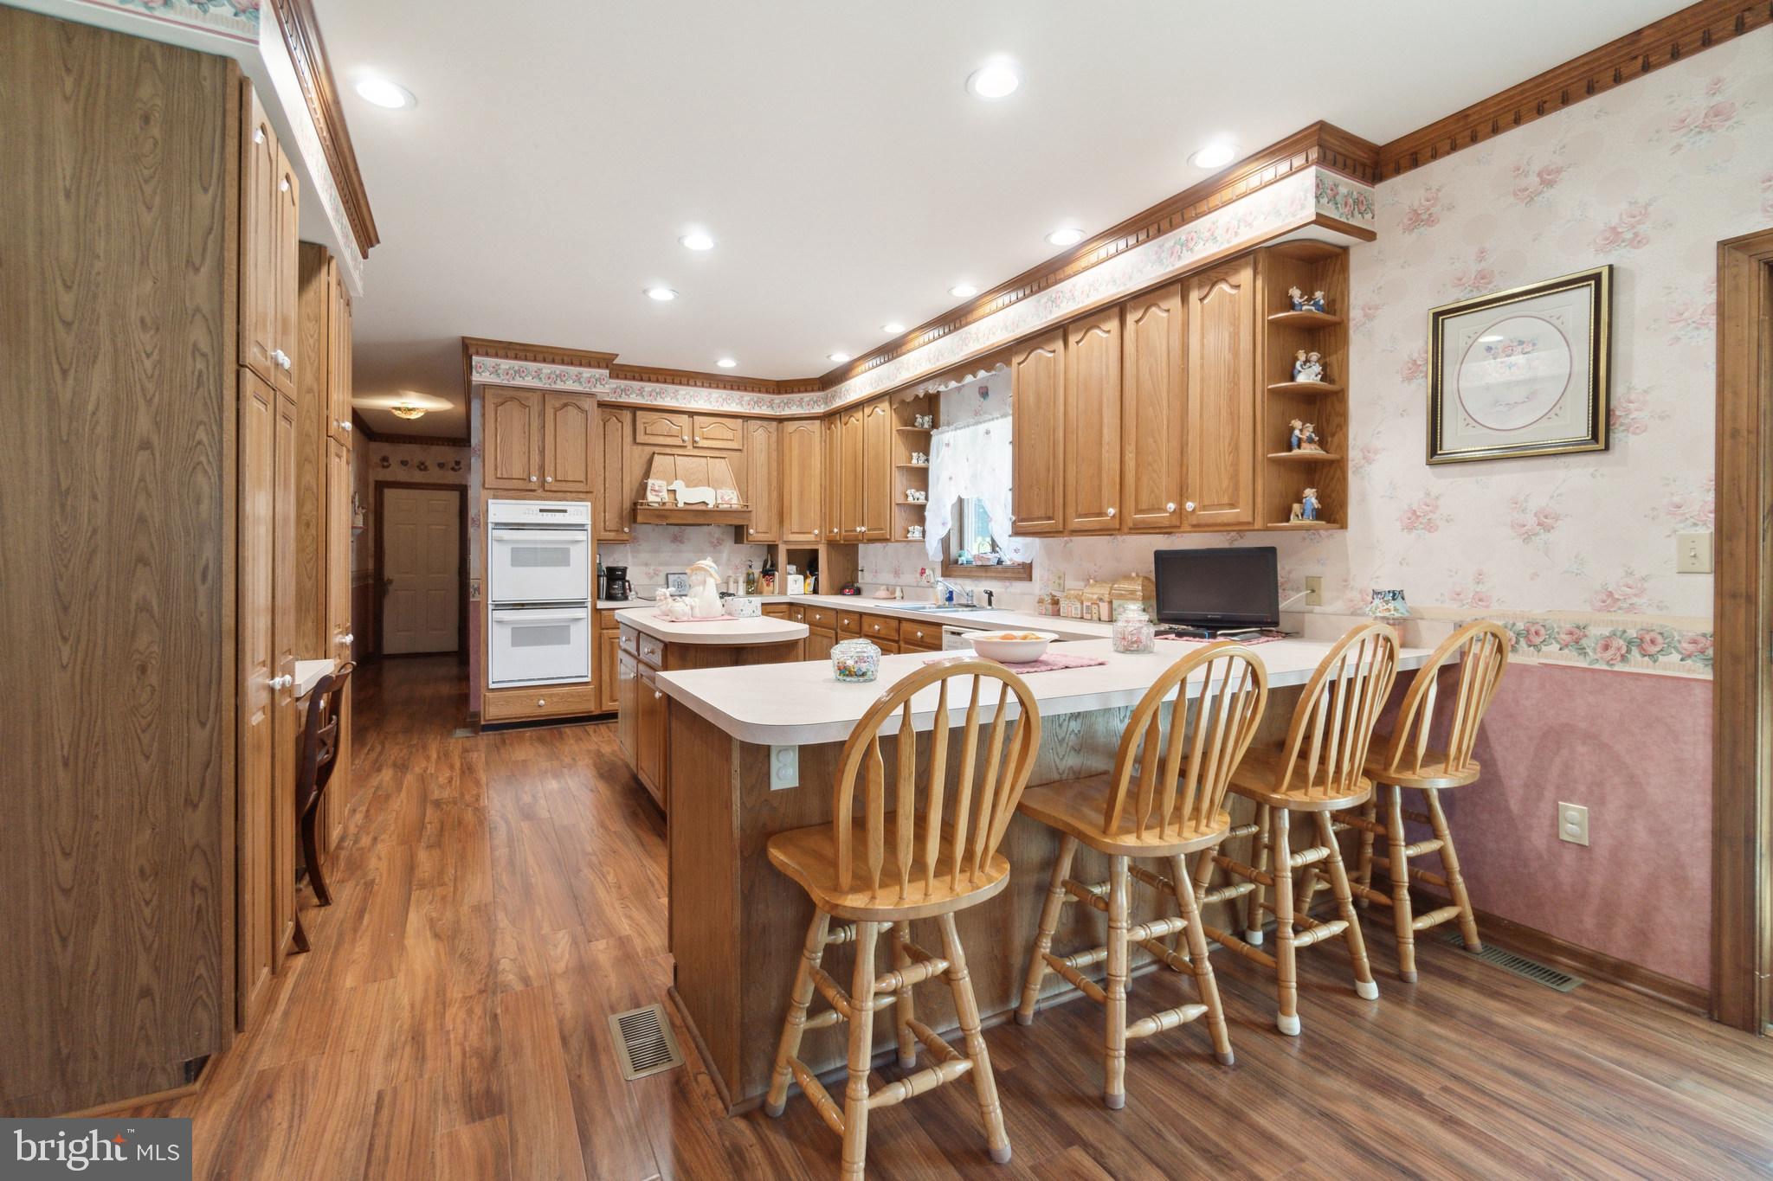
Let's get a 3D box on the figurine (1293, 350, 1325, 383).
[{"bbox_3d":[1.617,-0.857,2.829,0.100,0.125,0.060,0,1,-10],"label":"figurine"}]

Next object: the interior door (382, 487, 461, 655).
[{"bbox_3d":[-5.865,-0.202,9.322,0.820,2.050,0.050,-1,2,-29],"label":"interior door"}]

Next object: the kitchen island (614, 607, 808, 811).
[{"bbox_3d":[-0.933,0.601,3.763,0.660,0.914,1.710,-1,2,-29],"label":"kitchen island"}]

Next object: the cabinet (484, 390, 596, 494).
[{"bbox_3d":[-2.565,-1.063,5.439,0.725,0.720,0.500,-1,2,-30],"label":"cabinet"}]

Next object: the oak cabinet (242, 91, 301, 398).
[{"bbox_3d":[-1.916,-0.910,1.936,0.500,0.715,0.605,-1,2,-30],"label":"oak cabinet"}]

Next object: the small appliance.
[{"bbox_3d":[-2.053,-0.060,5.650,0.200,0.255,0.190,-1,2,-29],"label":"small appliance"}]

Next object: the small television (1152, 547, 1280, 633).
[{"bbox_3d":[1.329,0.009,2.970,0.485,0.345,0.160,2,3,44],"label":"small television"}]

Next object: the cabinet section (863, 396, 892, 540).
[{"bbox_3d":[-0.055,-0.890,5.471,0.027,1.037,0.380,-1,2,-30],"label":"cabinet section"}]

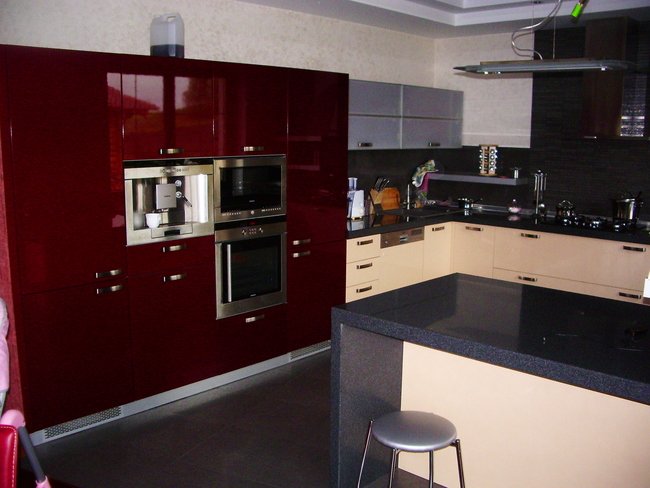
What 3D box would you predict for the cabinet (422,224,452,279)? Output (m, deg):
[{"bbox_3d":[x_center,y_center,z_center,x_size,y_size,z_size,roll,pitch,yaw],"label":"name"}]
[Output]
[{"bbox_3d":[0.789,0.143,6.011,0.570,0.720,0.420,10,13,43],"label":"cabinet"}]

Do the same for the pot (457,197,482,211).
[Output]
[{"bbox_3d":[1.402,-0.393,6.380,0.250,0.125,0.160,1,10,0],"label":"pot"}]

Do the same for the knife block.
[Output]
[{"bbox_3d":[0.555,-0.394,6.030,0.170,0.240,0.200,10,13,43],"label":"knife block"}]

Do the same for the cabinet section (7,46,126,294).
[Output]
[{"bbox_3d":[-1.487,-0.407,3.529,0.580,1.206,0.586,10,14,44],"label":"cabinet section"}]

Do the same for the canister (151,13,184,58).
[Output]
[{"bbox_3d":[-0.914,-1.194,3.830,0.185,0.290,0.115,7,11,33],"label":"canister"}]

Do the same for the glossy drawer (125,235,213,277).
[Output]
[{"bbox_3d":[-1.035,0.034,3.917,0.500,0.175,0.595,10,13,43],"label":"glossy drawer"}]

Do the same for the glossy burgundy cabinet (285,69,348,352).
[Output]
[{"bbox_3d":[-0.261,-0.257,4.800,0.600,1.916,0.603,9,13,42],"label":"glossy burgundy cabinet"}]

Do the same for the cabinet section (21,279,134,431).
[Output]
[{"bbox_3d":[-1.495,0.539,3.697,0.580,0.734,0.586,10,14,44],"label":"cabinet section"}]

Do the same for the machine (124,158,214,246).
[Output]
[{"bbox_3d":[-1.018,-0.273,3.849,0.450,0.455,0.595,10,13,43],"label":"machine"}]

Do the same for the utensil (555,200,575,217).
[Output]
[{"bbox_3d":[2.088,-0.304,5.638,0.170,0.140,0.170,9,13,42],"label":"utensil"}]

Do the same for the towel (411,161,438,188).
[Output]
[{"bbox_3d":[0.966,-0.674,6.380,0.260,0.270,0.150,1,10,0],"label":"towel"}]

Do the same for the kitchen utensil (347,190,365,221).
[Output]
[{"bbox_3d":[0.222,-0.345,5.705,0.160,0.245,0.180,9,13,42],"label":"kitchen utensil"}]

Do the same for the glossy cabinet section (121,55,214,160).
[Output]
[{"bbox_3d":[-1.077,-0.794,3.890,0.580,0.561,0.600,10,14,44],"label":"glossy cabinet section"}]

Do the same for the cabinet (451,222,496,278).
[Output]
[{"bbox_3d":[1.498,0.159,5.997,0.430,0.733,0.580,9,13,42],"label":"cabinet"}]

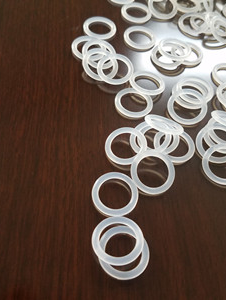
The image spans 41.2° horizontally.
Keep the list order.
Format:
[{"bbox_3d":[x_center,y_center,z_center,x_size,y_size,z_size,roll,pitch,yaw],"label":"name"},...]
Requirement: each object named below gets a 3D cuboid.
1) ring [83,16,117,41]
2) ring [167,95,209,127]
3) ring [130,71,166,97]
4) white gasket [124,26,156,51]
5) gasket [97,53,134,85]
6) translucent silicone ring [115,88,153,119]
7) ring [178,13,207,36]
[{"bbox_3d":[-0.010,-0.094,0.232,0.025,0.004,0.025,2,58,-4],"label":"ring"},{"bbox_3d":[0.056,-0.033,0.228,0.029,0.003,0.029,-1,71,2],"label":"ring"},{"bbox_3d":[0.027,-0.054,0.240,0.029,0.003,0.029,13,46,0],"label":"ring"},{"bbox_3d":[0.020,-0.086,0.230,0.025,0.004,0.025,2,58,-4],"label":"white gasket"},{"bbox_3d":[0.002,-0.055,0.204,0.025,0.004,0.025,2,67,-5],"label":"gasket"},{"bbox_3d":[0.014,-0.031,0.195,0.025,0.004,0.025,2,58,-4],"label":"translucent silicone ring"},{"bbox_3d":[0.077,-0.120,0.288,0.029,0.003,0.029,5,62,-9],"label":"ring"}]

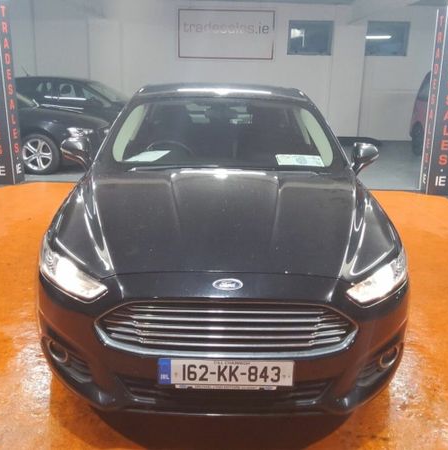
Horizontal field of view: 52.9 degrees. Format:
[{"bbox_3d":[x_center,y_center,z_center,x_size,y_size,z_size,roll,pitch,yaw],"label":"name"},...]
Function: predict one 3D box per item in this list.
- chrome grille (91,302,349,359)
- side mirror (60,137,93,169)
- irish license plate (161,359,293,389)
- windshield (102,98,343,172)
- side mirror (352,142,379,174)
[{"bbox_3d":[0.015,0.390,1.761,1.030,0.205,0.175,0,18,-1],"label":"chrome grille"},{"bbox_3d":[-0.992,-0.487,3.030,0.210,0.195,0.150,0,18,-1],"label":"side mirror"},{"bbox_3d":[0.010,0.568,1.733,0.520,0.113,0.020,0,18,-1],"label":"irish license plate"},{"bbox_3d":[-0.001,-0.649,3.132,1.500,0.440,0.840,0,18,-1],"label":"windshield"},{"bbox_3d":[0.951,-0.447,3.030,0.195,0.195,0.150,0,18,-1],"label":"side mirror"}]

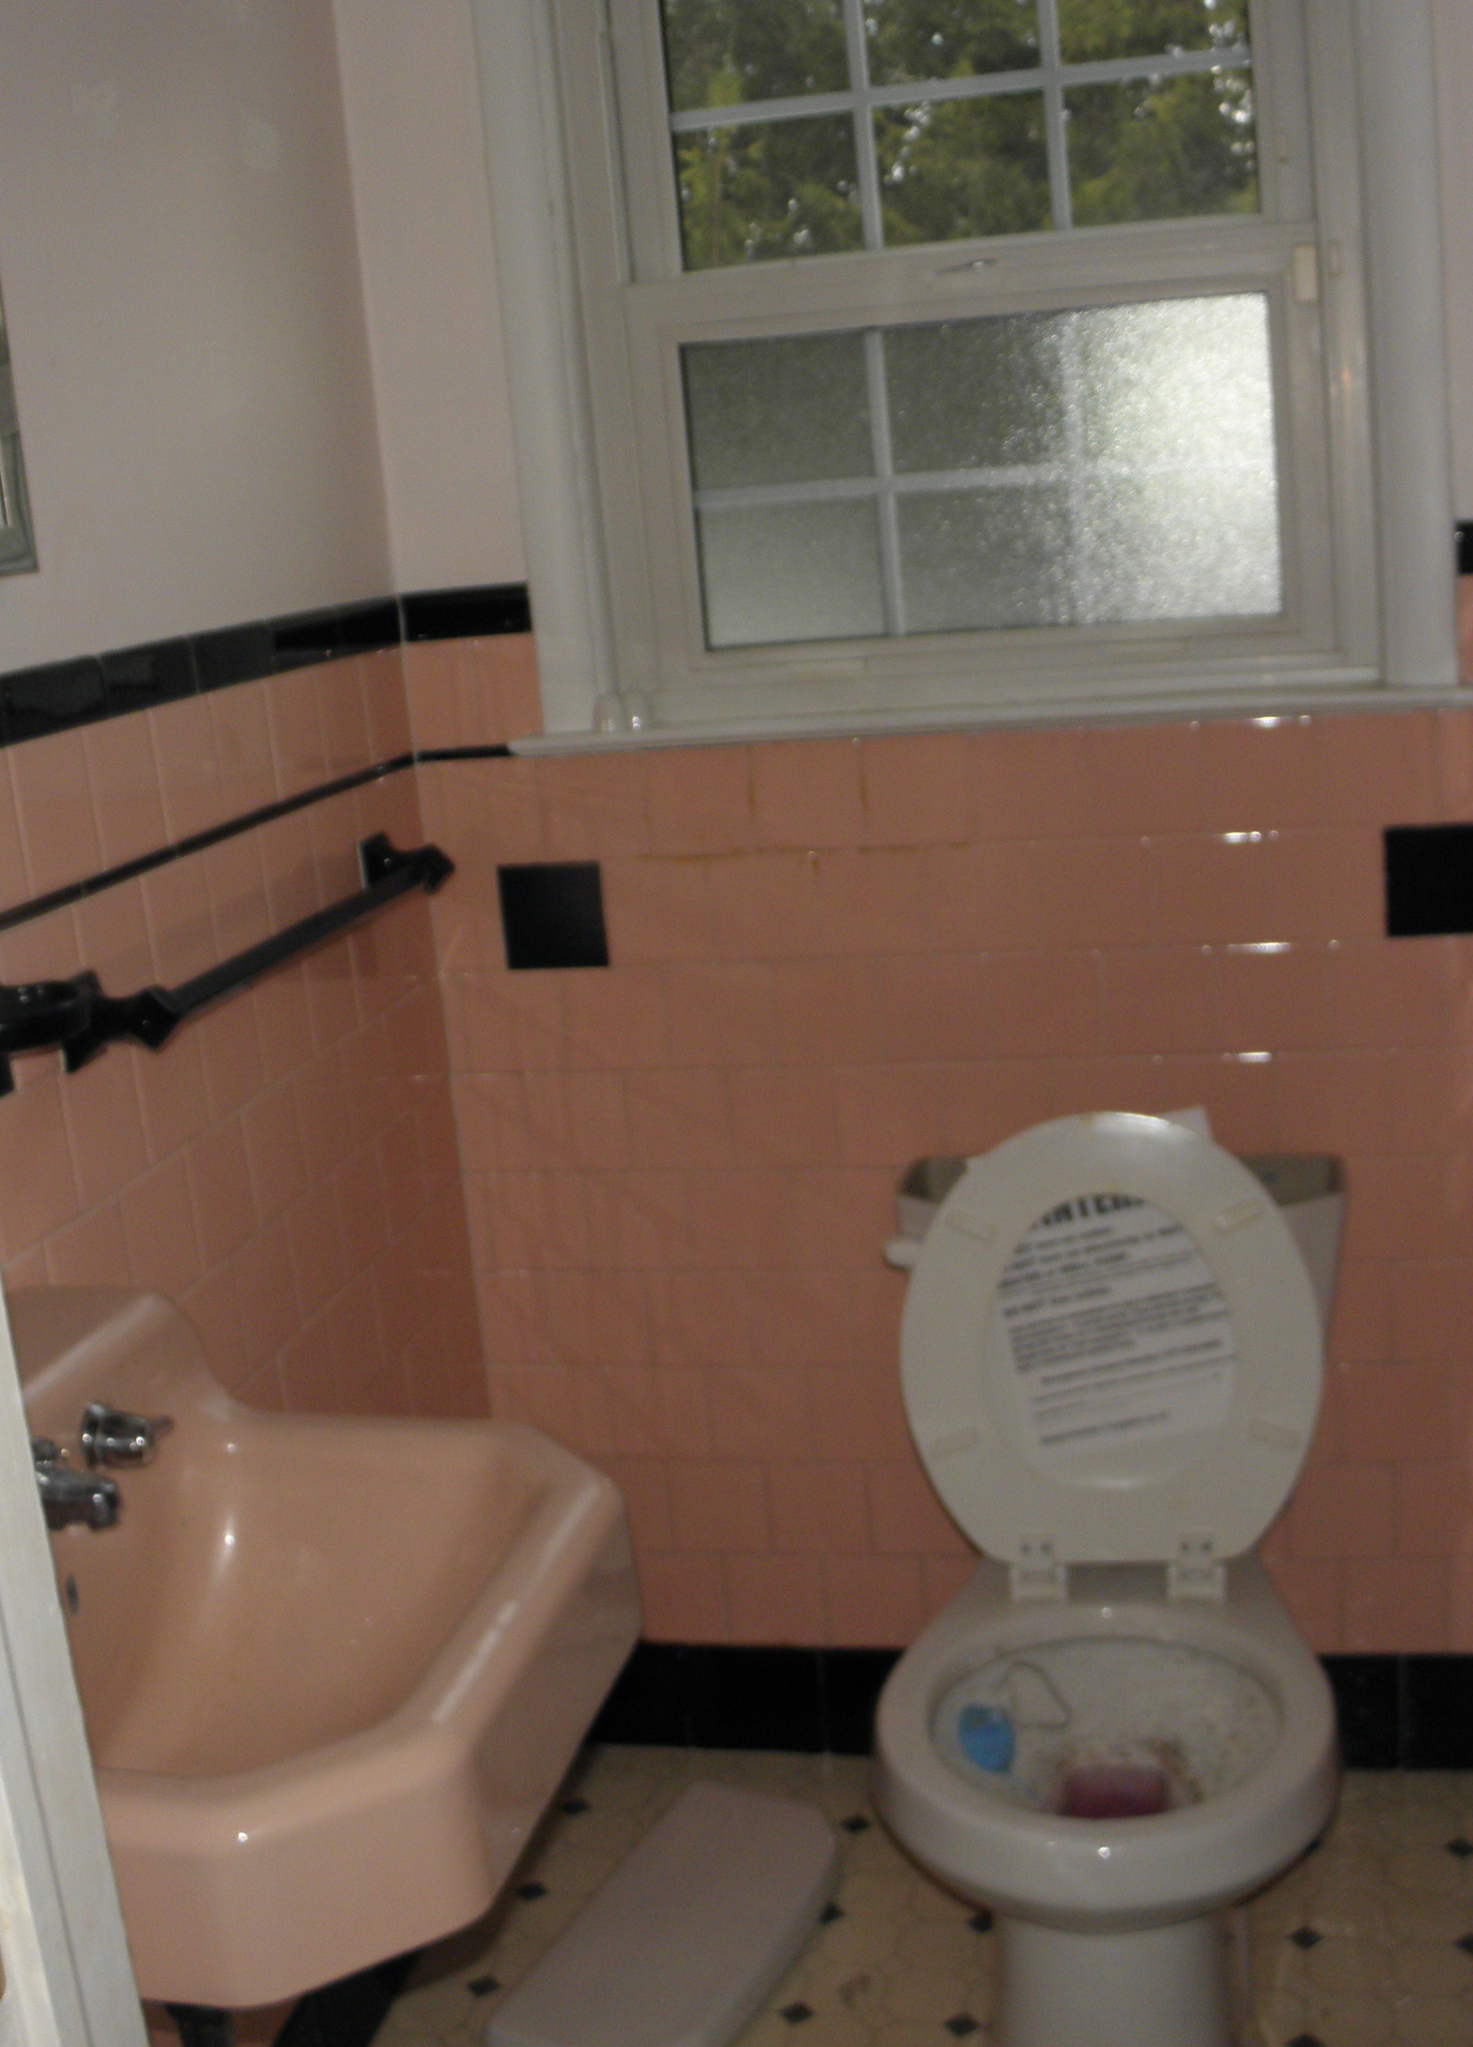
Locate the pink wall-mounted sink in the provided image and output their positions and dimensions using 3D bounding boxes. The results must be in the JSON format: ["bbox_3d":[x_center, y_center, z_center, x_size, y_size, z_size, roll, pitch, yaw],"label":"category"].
[{"bbox_3d":[-0.306,0.335,1.251,0.455,0.225,0.455,-2,14,13],"label":"pink wall-mounted sink"}]

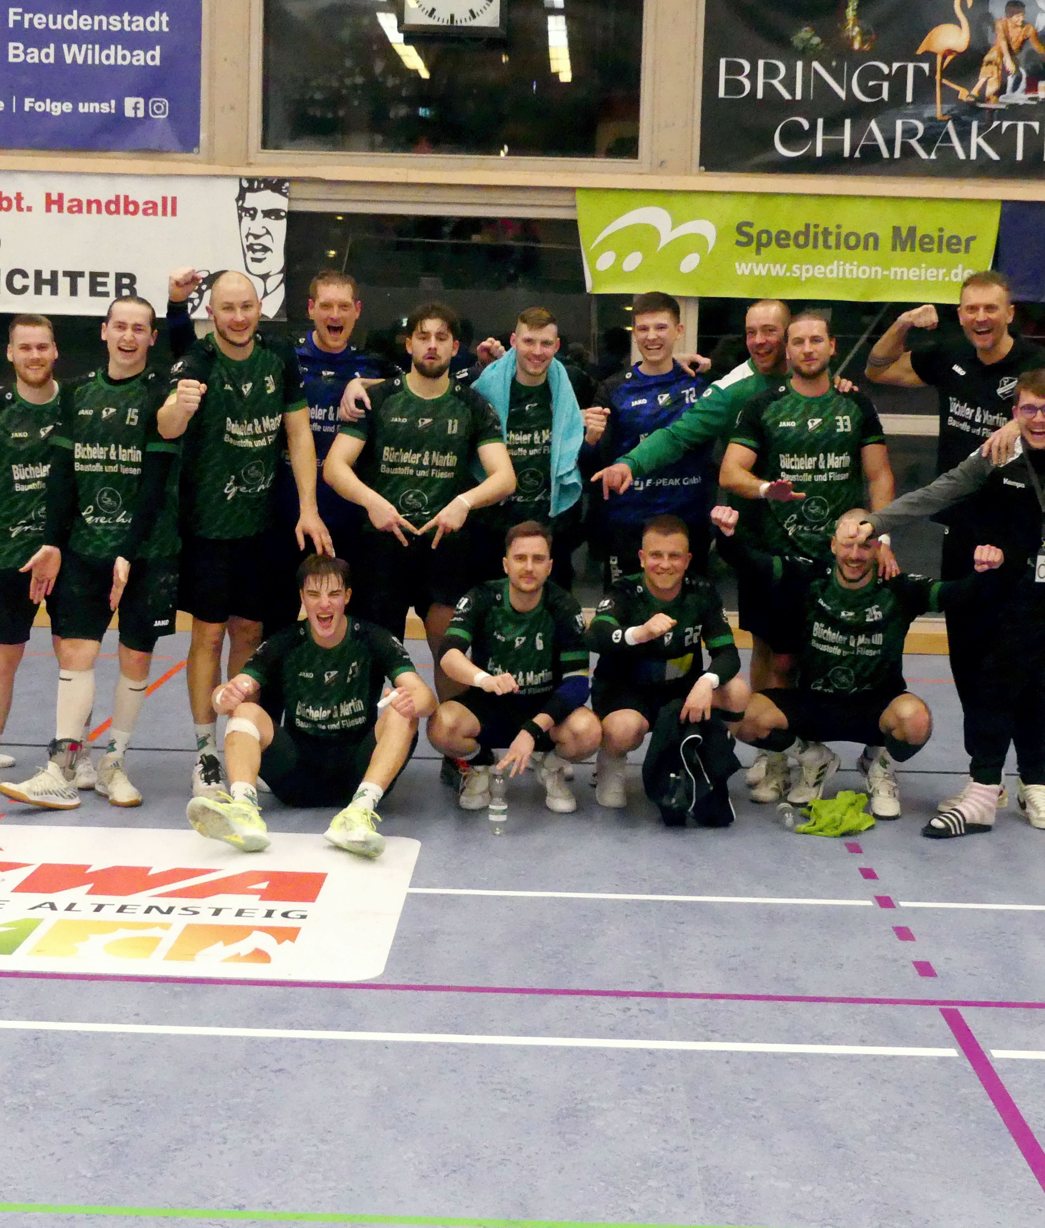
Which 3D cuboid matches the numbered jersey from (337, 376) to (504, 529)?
[{"bbox_3d":[-0.392,-0.611,7.594,0.600,0.615,0.290,1,7,-2],"label":"numbered jersey"}]

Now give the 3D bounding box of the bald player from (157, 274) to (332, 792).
[{"bbox_3d":[-1.017,-0.281,7.277,0.630,1.910,0.460,1,7,0],"label":"bald player"}]

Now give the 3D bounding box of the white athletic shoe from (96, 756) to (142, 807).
[{"bbox_3d":[-1.504,0.620,7.350,0.110,0.120,0.300,-2,8,-24],"label":"white athletic shoe"}]

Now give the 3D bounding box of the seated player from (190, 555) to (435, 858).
[{"bbox_3d":[-0.728,0.273,6.940,0.820,0.915,1.020,1,7,-3],"label":"seated player"}]

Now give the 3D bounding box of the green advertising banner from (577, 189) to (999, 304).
[{"bbox_3d":[1.519,-2.107,11.415,2.423,0.598,0.040,2,7,1],"label":"green advertising banner"}]

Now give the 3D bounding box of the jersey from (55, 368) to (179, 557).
[{"bbox_3d":[-1.481,-0.546,7.245,0.450,0.700,0.280,3,7,13],"label":"jersey"}]

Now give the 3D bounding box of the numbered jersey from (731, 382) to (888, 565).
[{"bbox_3d":[1.075,-0.538,7.473,0.570,0.655,0.290,3,8,8],"label":"numbered jersey"}]

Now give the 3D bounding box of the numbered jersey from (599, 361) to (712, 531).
[{"bbox_3d":[0.515,-0.636,7.673,0.480,0.630,0.280,2,7,1],"label":"numbered jersey"}]

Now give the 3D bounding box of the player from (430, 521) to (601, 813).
[{"bbox_3d":[-0.019,0.185,7.308,0.620,1.030,0.820,1,7,-2],"label":"player"}]

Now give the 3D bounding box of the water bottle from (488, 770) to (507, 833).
[{"bbox_3d":[-0.084,0.652,6.961,0.067,0.222,0.067,2,7,1],"label":"water bottle"}]

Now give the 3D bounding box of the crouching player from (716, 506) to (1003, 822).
[{"bbox_3d":[1.262,0.166,7.549,1.060,1.110,0.780,2,7,6],"label":"crouching player"}]

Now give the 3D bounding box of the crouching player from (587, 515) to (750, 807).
[{"bbox_3d":[0.554,0.161,7.646,0.620,1.060,0.760,2,7,1],"label":"crouching player"}]

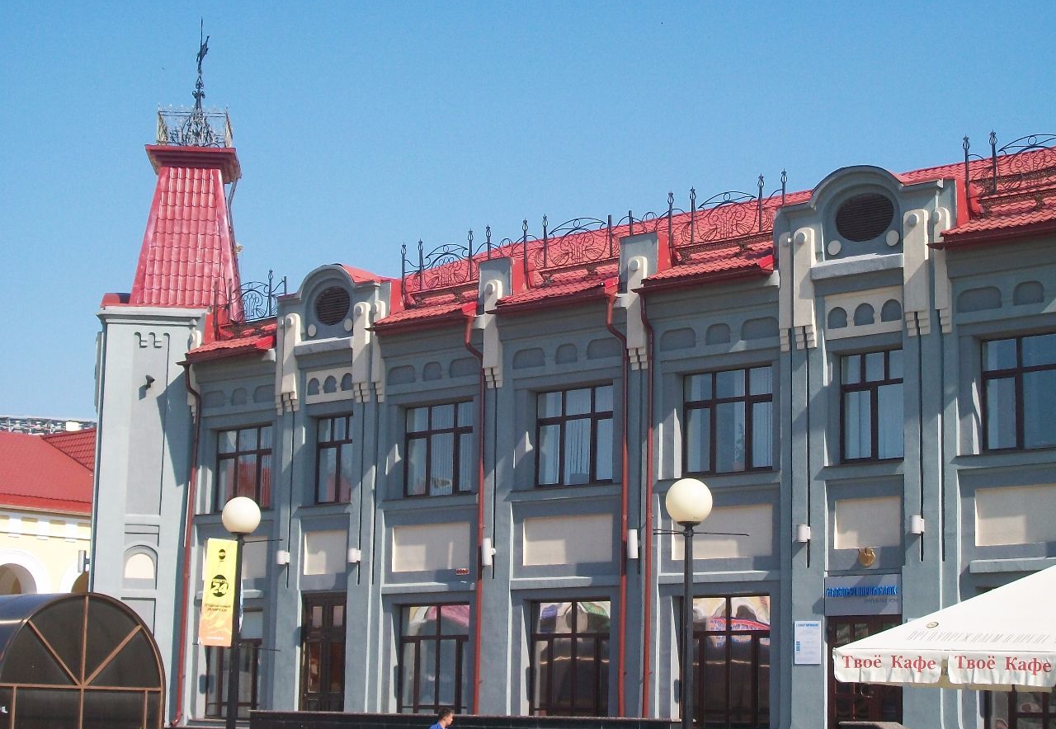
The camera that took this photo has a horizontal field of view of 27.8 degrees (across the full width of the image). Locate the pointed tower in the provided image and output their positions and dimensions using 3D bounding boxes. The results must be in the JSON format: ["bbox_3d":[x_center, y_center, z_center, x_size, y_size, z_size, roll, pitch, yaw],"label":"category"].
[{"bbox_3d":[-7.851,-0.023,47.512,2.800,16.000,3.000,2,-9,-3],"label":"pointed tower"}]

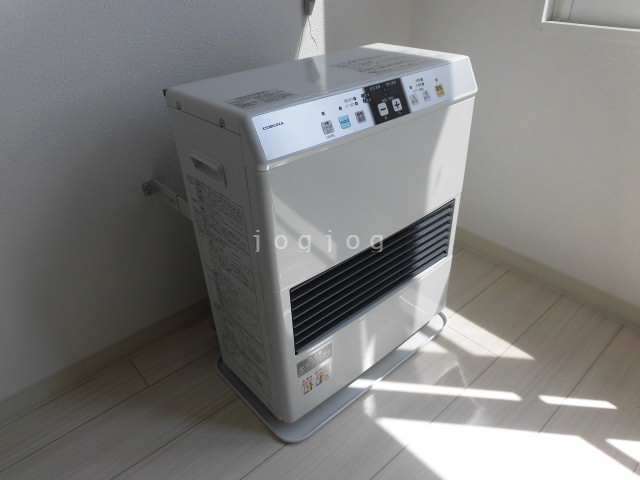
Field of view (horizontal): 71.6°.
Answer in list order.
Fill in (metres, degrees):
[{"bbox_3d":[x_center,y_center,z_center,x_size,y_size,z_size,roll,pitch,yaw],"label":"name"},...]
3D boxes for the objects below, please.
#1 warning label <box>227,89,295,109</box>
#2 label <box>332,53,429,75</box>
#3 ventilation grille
[{"bbox_3d":[-0.079,-0.192,0.601,0.086,0.002,0.043,-26,39,-32],"label":"warning label"},{"bbox_3d":[0.110,-0.306,0.769,0.149,0.002,0.101,-26,39,-32],"label":"label"},{"bbox_3d":[0.106,0.049,0.789,0.405,0.136,0.030,-27,40,-33],"label":"ventilation grille"}]

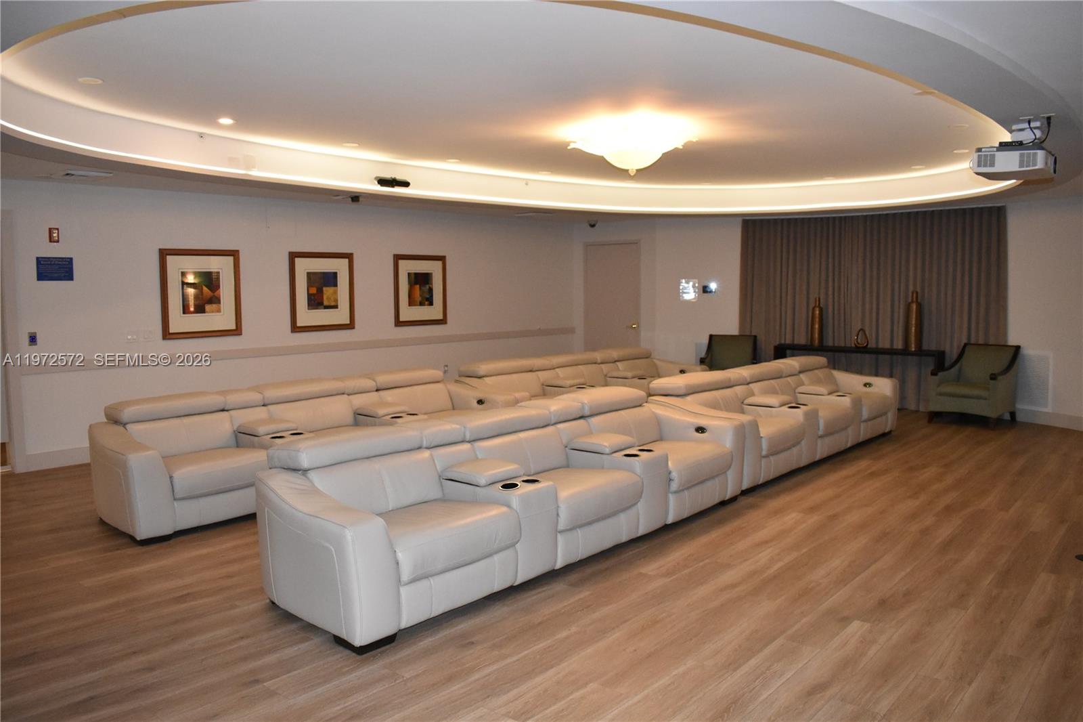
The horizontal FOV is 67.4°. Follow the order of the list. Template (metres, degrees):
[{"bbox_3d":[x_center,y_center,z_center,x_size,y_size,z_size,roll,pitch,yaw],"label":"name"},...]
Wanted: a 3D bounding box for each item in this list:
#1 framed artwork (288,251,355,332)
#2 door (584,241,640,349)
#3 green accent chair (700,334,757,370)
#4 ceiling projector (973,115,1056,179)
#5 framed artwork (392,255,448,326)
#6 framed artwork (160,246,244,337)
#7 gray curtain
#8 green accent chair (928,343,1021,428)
[{"bbox_3d":[-2.390,-0.758,8.912,0.040,0.857,0.790,5,8,44],"label":"framed artwork"},{"bbox_3d":[0.984,-0.586,11.481,0.974,2.128,0.080,5,8,44],"label":"door"},{"bbox_3d":[2.503,0.118,10.724,0.708,0.865,0.717,2,6,20],"label":"green accent chair"},{"bbox_3d":[2.453,-1.082,4.208,0.354,0.250,0.360,4,7,35],"label":"ceiling projector"},{"bbox_3d":[-1.456,-0.857,9.878,0.040,0.857,0.790,5,8,44],"label":"framed artwork"},{"bbox_3d":[-3.321,-0.658,7.947,0.040,0.857,0.790,5,8,44],"label":"framed artwork"},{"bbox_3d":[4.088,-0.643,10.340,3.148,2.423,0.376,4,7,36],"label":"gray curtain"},{"bbox_3d":[4.872,0.266,9.105,0.717,0.865,0.708,-5,7,-39],"label":"green accent chair"}]

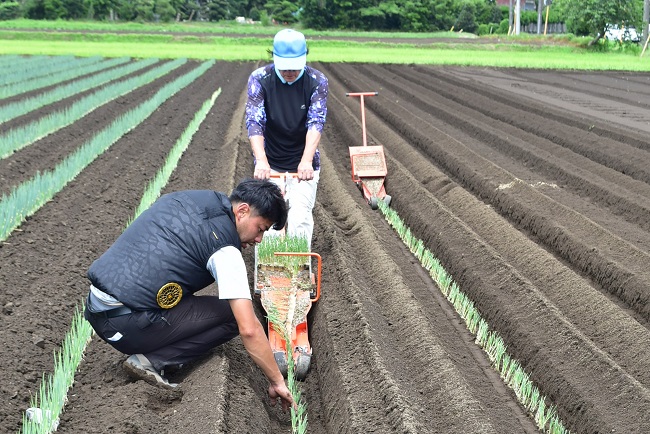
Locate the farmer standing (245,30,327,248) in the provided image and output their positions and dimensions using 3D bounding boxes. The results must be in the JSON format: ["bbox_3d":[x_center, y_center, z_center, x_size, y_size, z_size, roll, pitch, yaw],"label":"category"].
[{"bbox_3d":[-0.216,-0.247,6.347,0.470,1.580,0.480,0,10,-2],"label":"farmer standing"}]

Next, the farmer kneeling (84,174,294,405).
[{"bbox_3d":[-0.565,0.285,4.784,0.860,0.920,0.600,1,10,5],"label":"farmer kneeling"}]

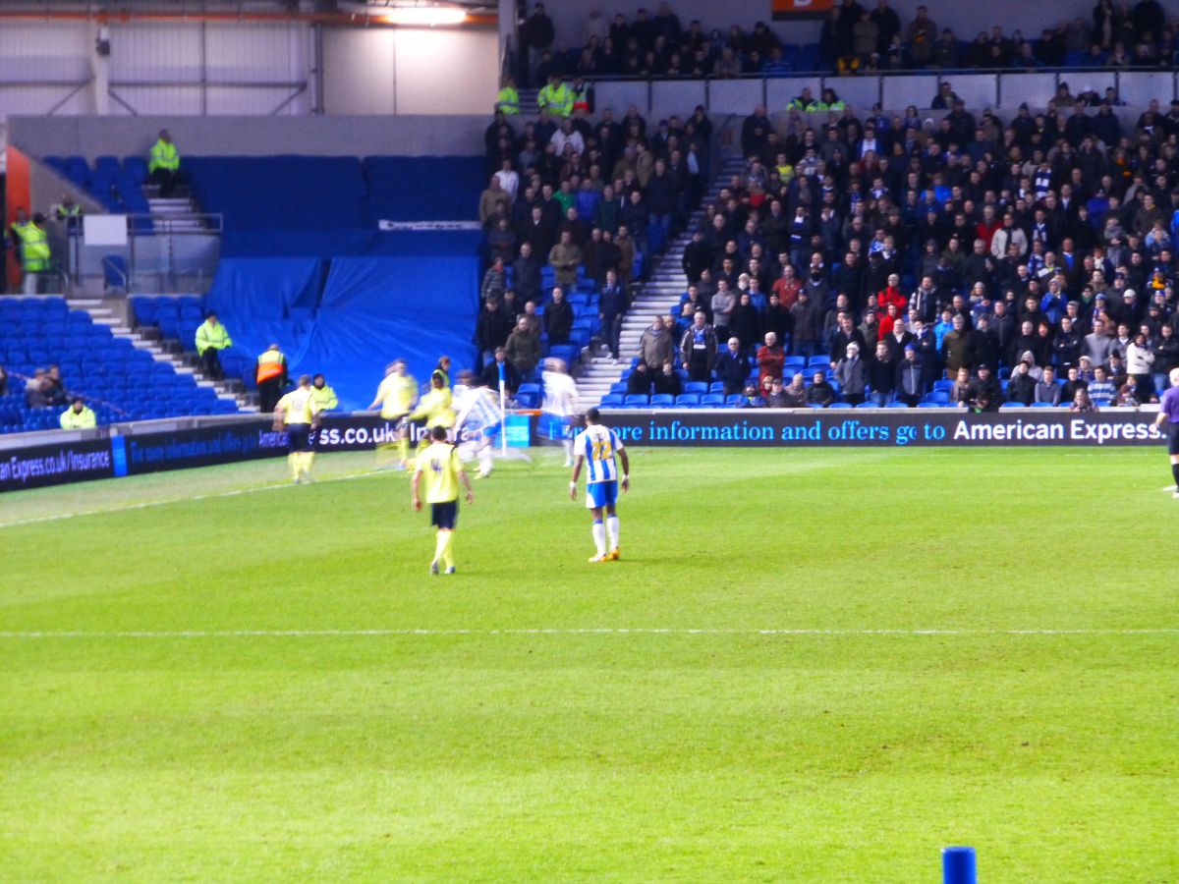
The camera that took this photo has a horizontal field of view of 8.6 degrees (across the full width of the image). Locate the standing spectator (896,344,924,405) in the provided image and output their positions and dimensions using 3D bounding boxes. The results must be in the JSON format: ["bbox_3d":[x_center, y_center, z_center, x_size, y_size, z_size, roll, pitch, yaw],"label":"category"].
[{"bbox_3d":[5.692,-0.848,139.779,0.530,1.760,0.350,0,2,9],"label":"standing spectator"}]

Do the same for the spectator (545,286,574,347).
[{"bbox_3d":[-0.547,-2.004,143.727,0.540,1.700,0.360,0,2,6],"label":"spectator"}]

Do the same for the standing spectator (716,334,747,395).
[{"bbox_3d":[2.526,-1.036,140.026,0.560,1.670,0.380,0,2,9],"label":"standing spectator"}]

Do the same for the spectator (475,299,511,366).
[{"bbox_3d":[-1.756,-1.760,142.827,0.600,1.760,0.400,0,2,7],"label":"spectator"}]

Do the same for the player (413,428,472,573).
[{"bbox_3d":[-1.716,0.671,91.900,0.680,1.720,0.480,0,2,5],"label":"player"}]

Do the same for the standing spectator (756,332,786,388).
[{"bbox_3d":[3.267,-1.108,141.328,0.560,1.720,0.400,0,2,14],"label":"standing spectator"}]

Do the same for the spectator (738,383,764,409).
[{"bbox_3d":[2.841,-0.544,138.300,0.450,1.080,0.600,0,2,12],"label":"spectator"}]

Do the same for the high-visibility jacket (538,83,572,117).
[{"bbox_3d":[-0.707,-6.931,159.500,0.680,0.720,0.380,0,2,10],"label":"high-visibility jacket"}]

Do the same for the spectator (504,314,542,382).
[{"bbox_3d":[-1.196,-1.427,143.229,0.620,1.760,0.420,0,2,12],"label":"spectator"}]

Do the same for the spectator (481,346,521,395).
[{"bbox_3d":[-1.685,-1.101,143.267,0.580,1.240,0.760,0,2,9],"label":"spectator"}]

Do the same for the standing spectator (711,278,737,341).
[{"bbox_3d":[2.501,-2.158,145.028,0.480,1.750,0.360,0,2,12],"label":"standing spectator"}]

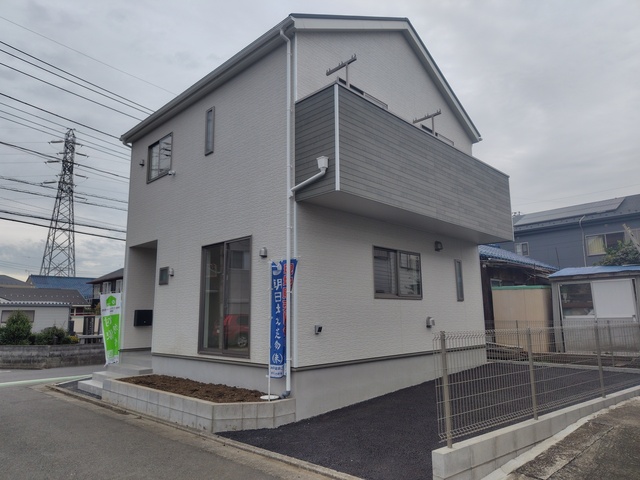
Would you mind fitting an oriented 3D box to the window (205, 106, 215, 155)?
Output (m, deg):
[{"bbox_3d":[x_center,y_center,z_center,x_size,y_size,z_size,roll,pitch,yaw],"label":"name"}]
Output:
[{"bbox_3d":[-2.265,-2.247,8.828,0.334,0.991,0.100,-10,-14,44],"label":"window"}]

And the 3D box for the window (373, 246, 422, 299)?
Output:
[{"bbox_3d":[1.565,0.685,8.435,0.100,0.981,1.637,-10,-14,44],"label":"window"}]

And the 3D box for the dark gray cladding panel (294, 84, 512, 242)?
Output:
[{"bbox_3d":[2.239,-1.102,8.792,0.894,1.666,6.547,-10,-14,44],"label":"dark gray cladding panel"}]

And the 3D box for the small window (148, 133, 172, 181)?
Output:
[{"bbox_3d":[-3.919,-1.971,10.445,1.280,0.983,0.100,-10,-14,44],"label":"small window"}]

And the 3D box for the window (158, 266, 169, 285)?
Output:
[{"bbox_3d":[-3.483,0.820,9.563,0.435,0.380,0.100,-10,-14,44],"label":"window"}]

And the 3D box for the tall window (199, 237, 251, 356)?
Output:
[{"bbox_3d":[-1.752,1.052,7.787,1.667,2.069,0.100,-10,-14,44],"label":"tall window"}]

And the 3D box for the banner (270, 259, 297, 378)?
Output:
[{"bbox_3d":[-0.541,1.200,6.412,0.600,1.780,0.100,-10,-14,44],"label":"banner"}]

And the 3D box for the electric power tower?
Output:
[{"bbox_3d":[-42.856,-2.641,71.524,6.200,33.883,6.800,2,-10,-18],"label":"electric power tower"}]

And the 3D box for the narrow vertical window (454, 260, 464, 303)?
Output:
[{"bbox_3d":[3.335,0.974,10.196,0.100,0.983,0.317,-10,-14,44],"label":"narrow vertical window"}]

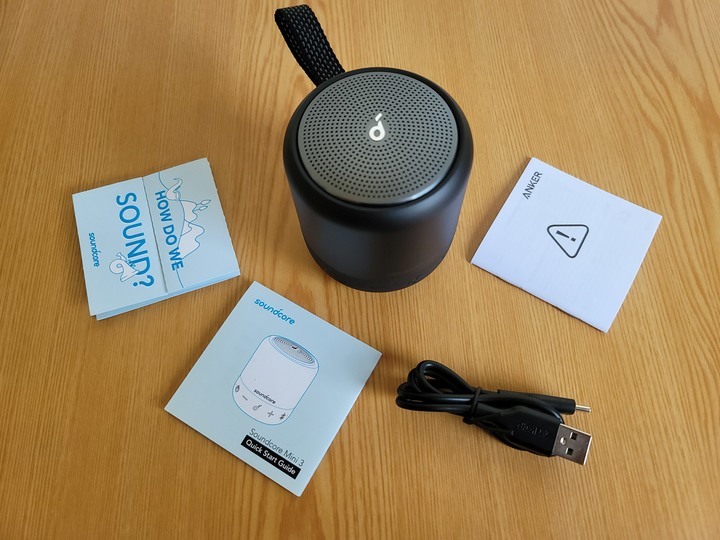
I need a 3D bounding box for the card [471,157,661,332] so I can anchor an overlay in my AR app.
[{"bbox_3d":[0.104,-0.015,0.262,0.070,0.003,0.071,29,72,13],"label":"card"}]

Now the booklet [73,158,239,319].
[{"bbox_3d":[-0.107,-0.019,0.272,0.074,0.006,0.072,-18,68,-4],"label":"booklet"}]

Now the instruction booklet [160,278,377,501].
[{"bbox_3d":[-0.039,0.052,0.242,0.073,0.003,0.072,28,72,13],"label":"instruction booklet"}]

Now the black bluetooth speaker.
[{"bbox_3d":[0.002,-0.051,0.238,0.075,0.083,0.111,-22,69,-6],"label":"black bluetooth speaker"}]

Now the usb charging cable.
[{"bbox_3d":[0.058,0.060,0.226,0.085,0.018,0.026,13,69,8],"label":"usb charging cable"}]

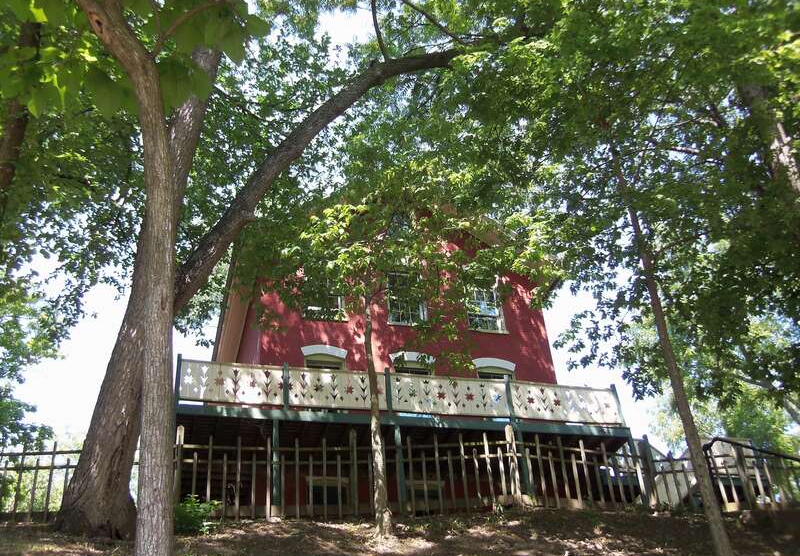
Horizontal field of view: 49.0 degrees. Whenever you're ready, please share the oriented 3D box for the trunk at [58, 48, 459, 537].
[{"bbox_3d":[-1.812,-0.522,15.571,6.800,10.000,2.300,-5,-34,0],"label":"trunk"}]

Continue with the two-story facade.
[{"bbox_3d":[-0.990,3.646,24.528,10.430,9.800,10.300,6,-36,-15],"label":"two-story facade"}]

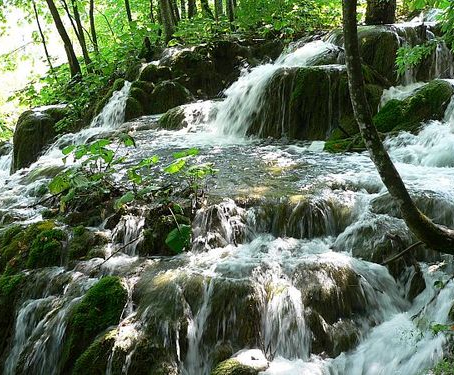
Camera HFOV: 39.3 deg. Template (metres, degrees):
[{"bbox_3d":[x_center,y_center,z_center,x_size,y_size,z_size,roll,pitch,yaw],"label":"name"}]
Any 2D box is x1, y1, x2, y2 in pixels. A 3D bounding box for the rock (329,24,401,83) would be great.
[{"bbox_3d":[1.861,-1.786,8.600,0.919,0.769,0.850,0,11,0],"label":"rock"}]

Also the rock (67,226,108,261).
[{"bbox_3d":[-0.966,0.388,4.400,0.269,0.231,0.270,0,11,0],"label":"rock"}]

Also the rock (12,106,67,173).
[{"bbox_3d":[-1.829,-0.468,6.200,0.530,0.631,0.550,0,11,0],"label":"rock"}]

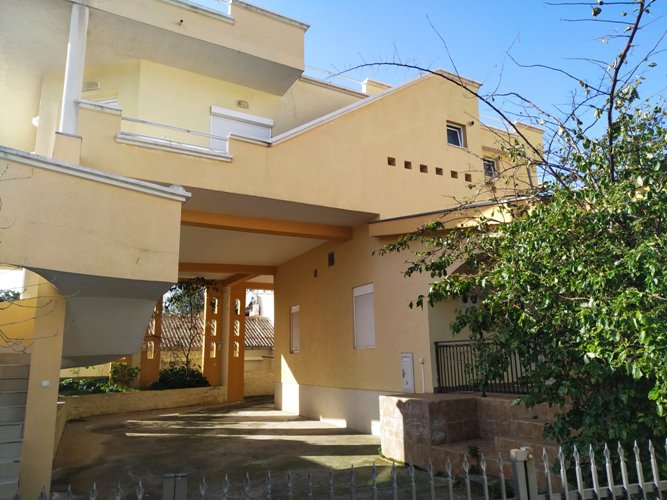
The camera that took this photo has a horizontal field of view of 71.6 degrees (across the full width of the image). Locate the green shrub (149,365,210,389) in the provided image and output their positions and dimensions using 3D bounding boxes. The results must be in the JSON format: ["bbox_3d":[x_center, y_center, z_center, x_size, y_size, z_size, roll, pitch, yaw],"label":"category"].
[{"bbox_3d":[-5.030,4.187,15.222,1.835,0.749,0.918,5,-15,-29],"label":"green shrub"}]

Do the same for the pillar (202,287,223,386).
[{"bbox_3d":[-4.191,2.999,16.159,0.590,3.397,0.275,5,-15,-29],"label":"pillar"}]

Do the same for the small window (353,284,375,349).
[{"bbox_3d":[0.664,1.376,9.504,0.130,1.274,0.771,5,-15,-29],"label":"small window"}]

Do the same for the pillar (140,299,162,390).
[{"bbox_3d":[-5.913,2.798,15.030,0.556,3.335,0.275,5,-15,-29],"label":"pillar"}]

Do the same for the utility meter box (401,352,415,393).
[{"bbox_3d":[1.338,2.162,8.130,0.130,0.669,0.307,5,-15,-29],"label":"utility meter box"}]

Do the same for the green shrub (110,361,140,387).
[{"bbox_3d":[-6.427,3.844,14.315,0.842,0.795,0.857,5,-15,-29],"label":"green shrub"}]

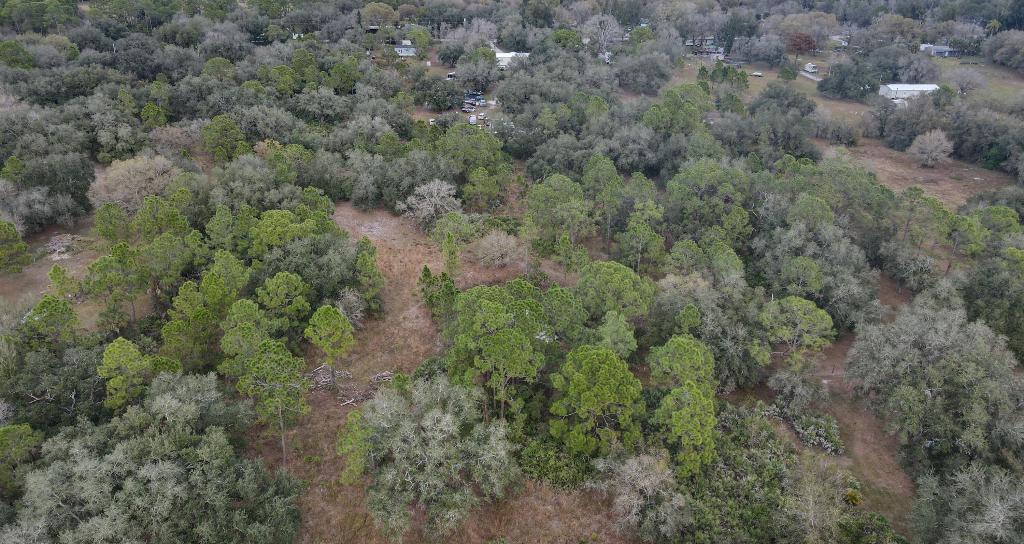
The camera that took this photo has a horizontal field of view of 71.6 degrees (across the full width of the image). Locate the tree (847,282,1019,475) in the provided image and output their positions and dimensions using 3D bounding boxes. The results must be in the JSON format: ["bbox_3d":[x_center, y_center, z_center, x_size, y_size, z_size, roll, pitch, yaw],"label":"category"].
[{"bbox_3d":[51.875,13.227,90.752,18.000,17.000,19.500,1,26,0],"label":"tree"}]

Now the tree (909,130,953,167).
[{"bbox_3d":[113.628,-33.353,193.368,10.600,11.000,10.600,1,26,0],"label":"tree"}]

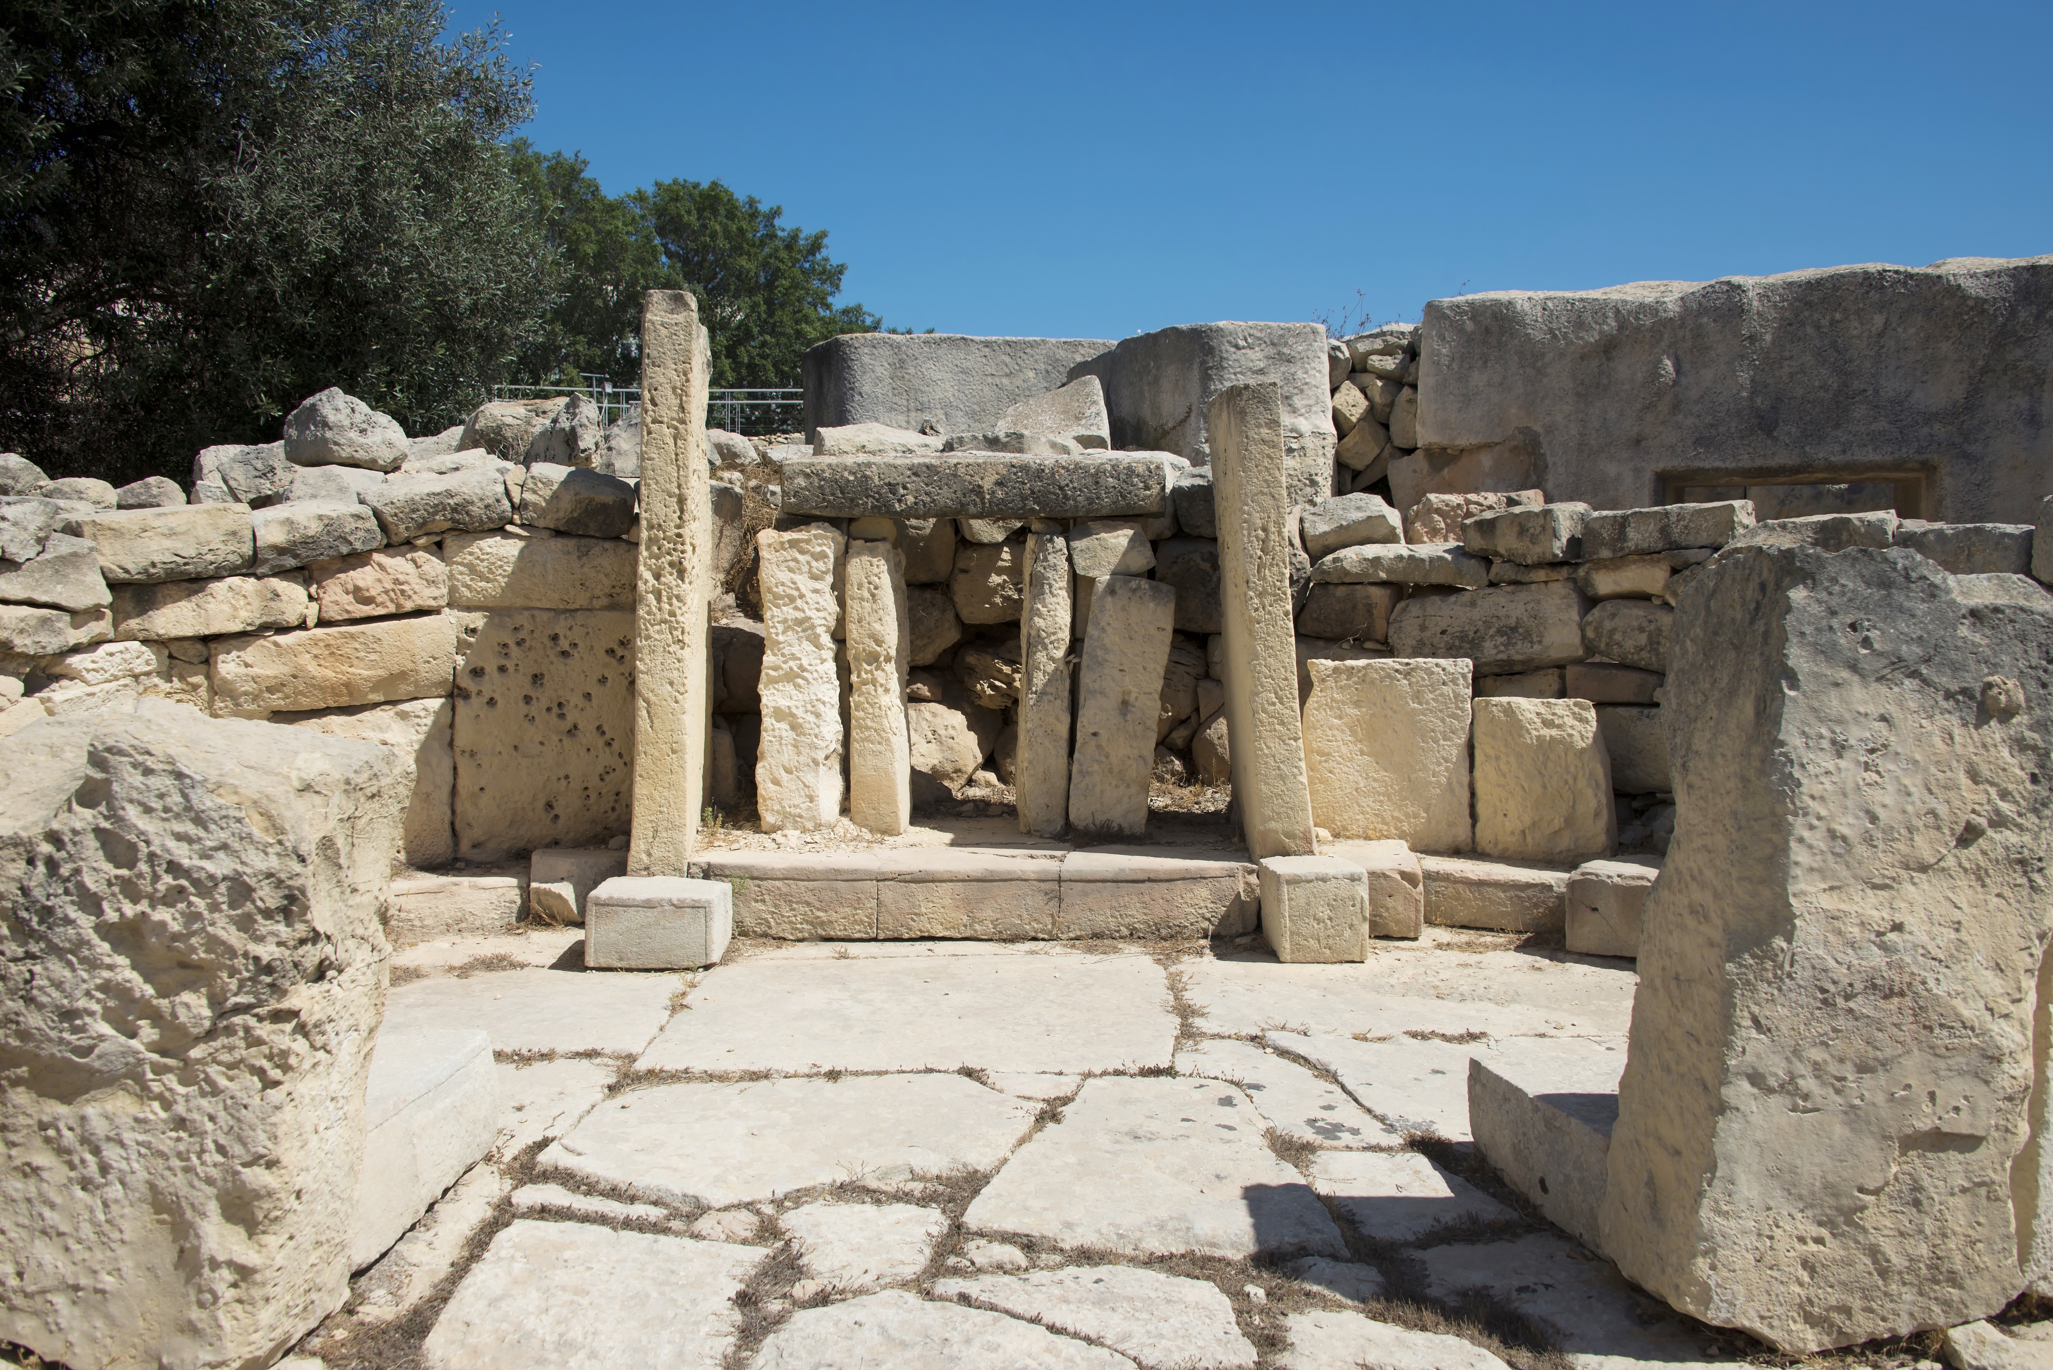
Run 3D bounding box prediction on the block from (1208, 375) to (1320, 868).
[{"bbox_3d":[1.222,-0.327,8.250,0.290,2.380,0.420,-5,3,-6],"label":"block"}]

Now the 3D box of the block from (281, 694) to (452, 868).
[{"bbox_3d":[-4.150,0.600,10.150,1.030,1.060,0.400,0,1,-14],"label":"block"}]

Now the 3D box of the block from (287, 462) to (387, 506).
[{"bbox_3d":[-3.494,-1.017,8.100,0.440,0.220,0.380,-1,3,-12],"label":"block"}]

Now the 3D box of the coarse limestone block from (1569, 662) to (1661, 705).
[{"bbox_3d":[3.183,-0.004,8.600,0.530,0.210,0.350,1,3,22],"label":"coarse limestone block"}]

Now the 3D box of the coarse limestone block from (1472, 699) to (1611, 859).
[{"bbox_3d":[2.908,0.514,9.000,0.710,0.865,0.320,1,3,28],"label":"coarse limestone block"}]

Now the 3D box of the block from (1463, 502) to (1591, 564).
[{"bbox_3d":[3.560,-1.070,11.400,0.850,0.410,0.550,0,1,14],"label":"block"}]

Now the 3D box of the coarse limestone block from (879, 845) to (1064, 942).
[{"bbox_3d":[-0.350,1.320,10.080,1.120,0.440,0.720,0,0,0],"label":"coarse limestone block"}]

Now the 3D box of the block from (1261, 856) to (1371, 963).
[{"bbox_3d":[1.422,1.101,7.903,0.420,0.420,0.620,0,2,3],"label":"block"}]

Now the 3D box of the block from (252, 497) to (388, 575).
[{"bbox_3d":[-4.430,-0.930,10.050,0.750,0.420,0.500,0,1,-14],"label":"block"}]

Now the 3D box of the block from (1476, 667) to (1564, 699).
[{"bbox_3d":[2.927,-0.010,9.550,0.531,0.189,0.360,-2,1,24],"label":"block"}]

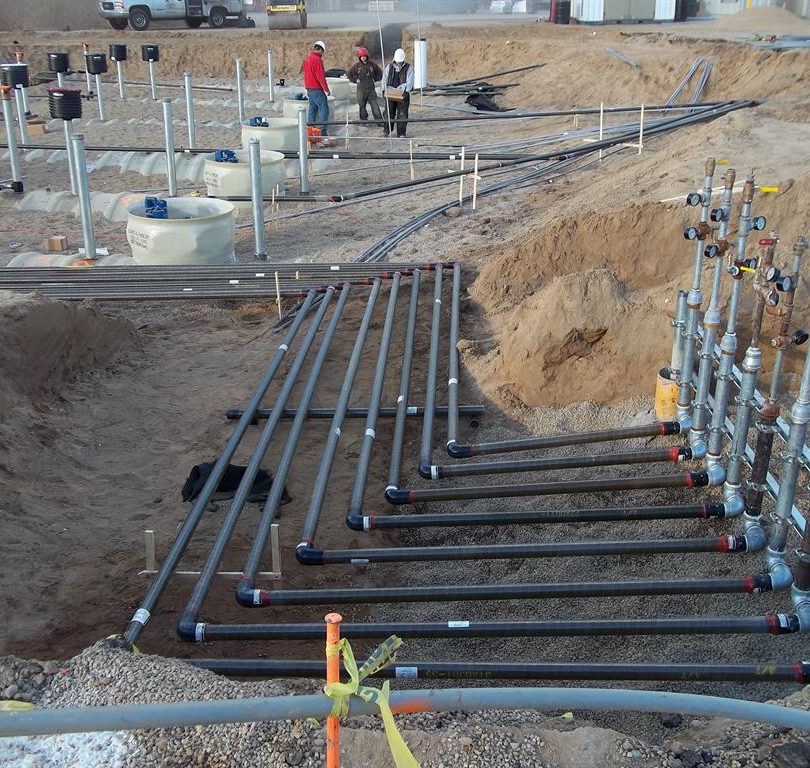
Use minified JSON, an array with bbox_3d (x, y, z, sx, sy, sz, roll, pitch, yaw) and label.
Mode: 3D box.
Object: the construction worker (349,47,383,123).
[{"bbox_3d":[-0.886,-6.633,21.224,0.780,1.695,0.420,0,23,0],"label":"construction worker"}]

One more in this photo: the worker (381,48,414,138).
[{"bbox_3d":[-0.155,-6.000,19.609,0.680,1.767,0.500,3,23,6],"label":"worker"}]

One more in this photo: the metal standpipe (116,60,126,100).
[{"bbox_3d":[-7.962,-8.506,26.543,0.115,1.045,0.115,0,23,0],"label":"metal standpipe"}]

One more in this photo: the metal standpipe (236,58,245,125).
[{"bbox_3d":[-3.744,-6.664,21.596,0.130,1.445,0.130,0,23,0],"label":"metal standpipe"}]

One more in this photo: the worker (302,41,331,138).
[{"bbox_3d":[-1.726,-5.916,19.056,0.420,1.860,0.550,-13,25,-29],"label":"worker"}]

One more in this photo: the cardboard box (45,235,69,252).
[{"bbox_3d":[-4.136,-1.662,11.215,0.240,0.145,0.150,7,23,17],"label":"cardboard box"}]

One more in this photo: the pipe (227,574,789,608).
[{"bbox_3d":[0.403,0.857,3.901,2.193,0.066,0.068,-2,22,3],"label":"pipe"}]

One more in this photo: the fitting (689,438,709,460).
[{"bbox_3d":[1.542,0.346,4.965,0.090,0.090,0.083,1,22,2],"label":"fitting"}]

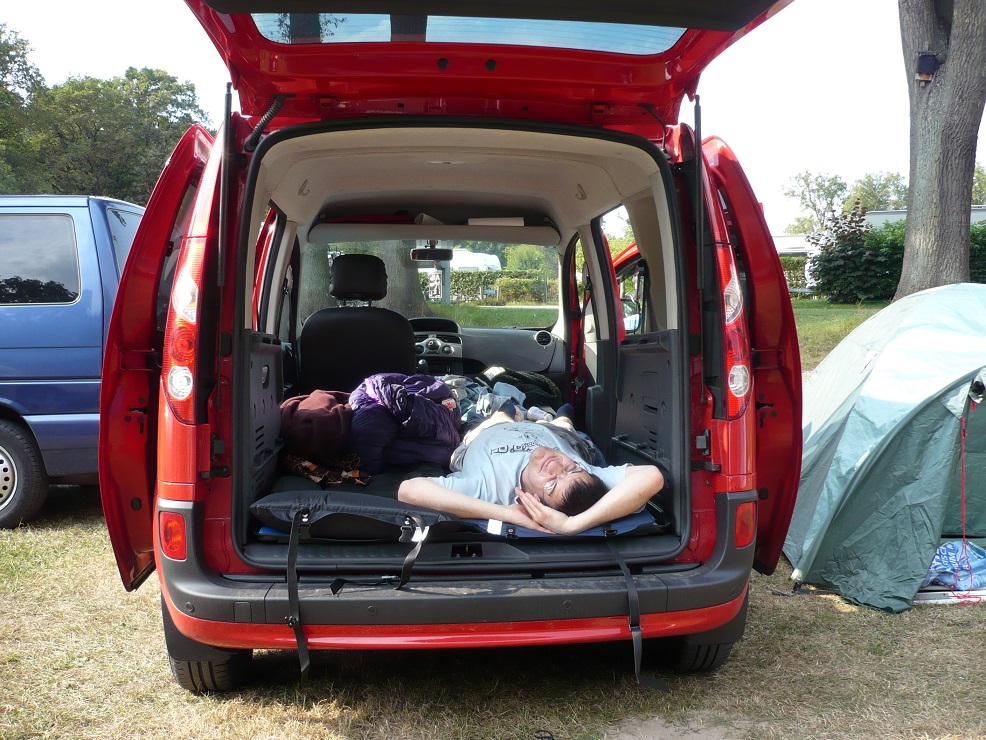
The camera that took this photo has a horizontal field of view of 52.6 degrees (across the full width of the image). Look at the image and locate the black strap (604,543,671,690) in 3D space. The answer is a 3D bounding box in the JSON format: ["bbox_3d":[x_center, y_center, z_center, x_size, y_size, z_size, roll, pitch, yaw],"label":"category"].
[{"bbox_3d":[0.402,0.685,2.766,0.180,0.420,0.150,0,5,-6],"label":"black strap"}]

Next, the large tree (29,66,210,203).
[{"bbox_3d":[-15.923,-7.606,42.442,7.665,10.224,7.282,-2,5,-20],"label":"large tree"}]

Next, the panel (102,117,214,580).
[{"bbox_3d":[-1.014,-0.046,3.365,0.340,1.400,0.880,0,5,-6],"label":"panel"}]

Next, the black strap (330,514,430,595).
[{"bbox_3d":[-0.306,0.498,2.705,0.270,0.195,0.120,0,5,-6],"label":"black strap"}]

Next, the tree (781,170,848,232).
[{"bbox_3d":[18.739,-7.664,58.342,3.839,7.909,3.839,2,5,18],"label":"tree"}]

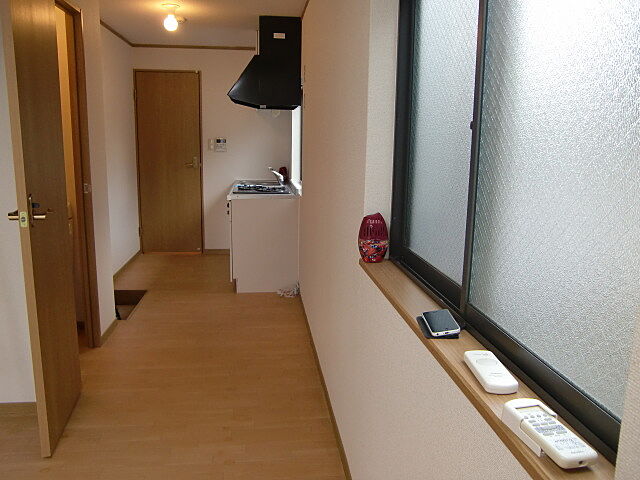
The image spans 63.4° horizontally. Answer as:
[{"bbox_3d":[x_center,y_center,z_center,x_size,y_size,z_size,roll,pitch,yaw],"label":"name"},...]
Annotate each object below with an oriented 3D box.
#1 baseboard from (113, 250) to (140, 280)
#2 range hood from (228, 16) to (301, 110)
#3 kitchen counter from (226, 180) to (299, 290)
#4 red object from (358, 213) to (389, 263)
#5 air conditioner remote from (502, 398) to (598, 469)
[{"bbox_3d":[-1.946,0.249,5.235,0.015,0.060,1.120,0,11,-7],"label":"baseboard"},{"bbox_3d":[-0.472,-1.459,4.361,0.585,0.680,0.600,0,11,-7],"label":"range hood"},{"bbox_3d":[-0.557,-0.107,5.122,0.600,0.845,1.540,0,11,-7],"label":"kitchen counter"},{"bbox_3d":[0.181,-0.014,1.746,0.098,0.164,0.074,1,11,0],"label":"red object"},{"bbox_3d":[0.324,0.271,0.739,0.060,0.030,0.140,-1,11,-12],"label":"air conditioner remote"}]

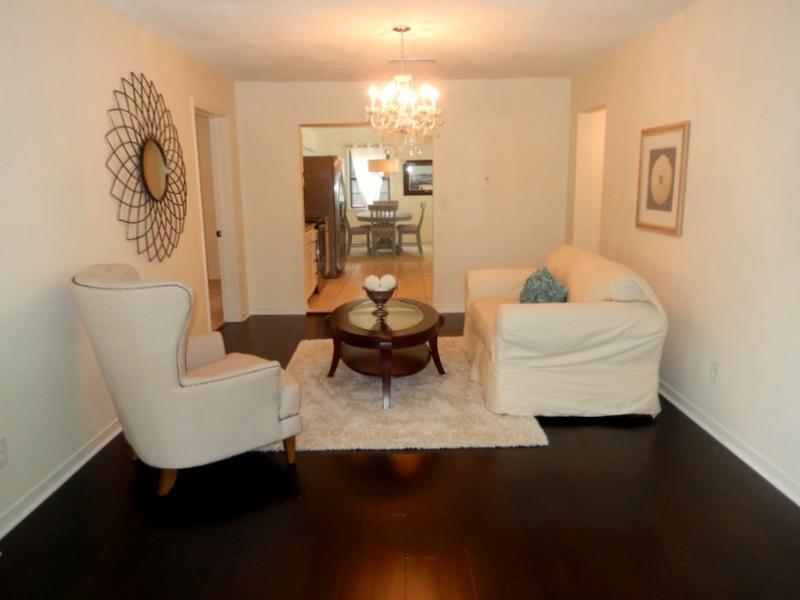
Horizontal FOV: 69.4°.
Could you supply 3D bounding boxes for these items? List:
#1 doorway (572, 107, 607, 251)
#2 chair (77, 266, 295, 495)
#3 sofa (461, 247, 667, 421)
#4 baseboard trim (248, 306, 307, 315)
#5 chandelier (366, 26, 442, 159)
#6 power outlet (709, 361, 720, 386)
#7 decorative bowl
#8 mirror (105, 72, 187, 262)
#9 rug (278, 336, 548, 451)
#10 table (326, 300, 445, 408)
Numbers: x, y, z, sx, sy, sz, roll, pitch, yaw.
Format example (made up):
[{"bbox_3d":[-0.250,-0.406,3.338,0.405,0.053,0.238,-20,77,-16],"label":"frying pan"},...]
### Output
[{"bbox_3d":[1.770,-0.707,5.393,0.120,2.020,0.820,-1,11,0],"label":"doorway"},{"bbox_3d":[-1.078,0.317,2.863,0.920,1.050,0.720,-9,14,-36],"label":"chair"},{"bbox_3d":[1.049,0.118,4.120,1.070,0.910,1.520,-1,11,0],"label":"sofa"},{"bbox_3d":[-1.329,0.117,6.349,0.600,0.095,0.018,-1,11,0],"label":"baseboard trim"},{"bbox_3d":[0.027,-1.411,3.972,0.520,0.852,0.520,-1,11,0],"label":"chandelier"},{"bbox_3d":[1.728,0.398,3.180,0.008,0.114,0.070,-1,11,0],"label":"power outlet"},{"bbox_3d":[-0.122,0.010,4.069,0.220,0.215,0.220,-1,11,0],"label":"decorative bowl"},{"bbox_3d":[-1.605,-0.838,3.796,0.038,1.175,1.190,-1,11,0],"label":"mirror"},{"bbox_3d":[-0.031,0.574,4.125,1.660,0.035,2.210,-1,11,0],"label":"rug"},{"bbox_3d":[-0.094,0.337,4.154,0.830,0.460,1.240,-1,11,0],"label":"table"}]

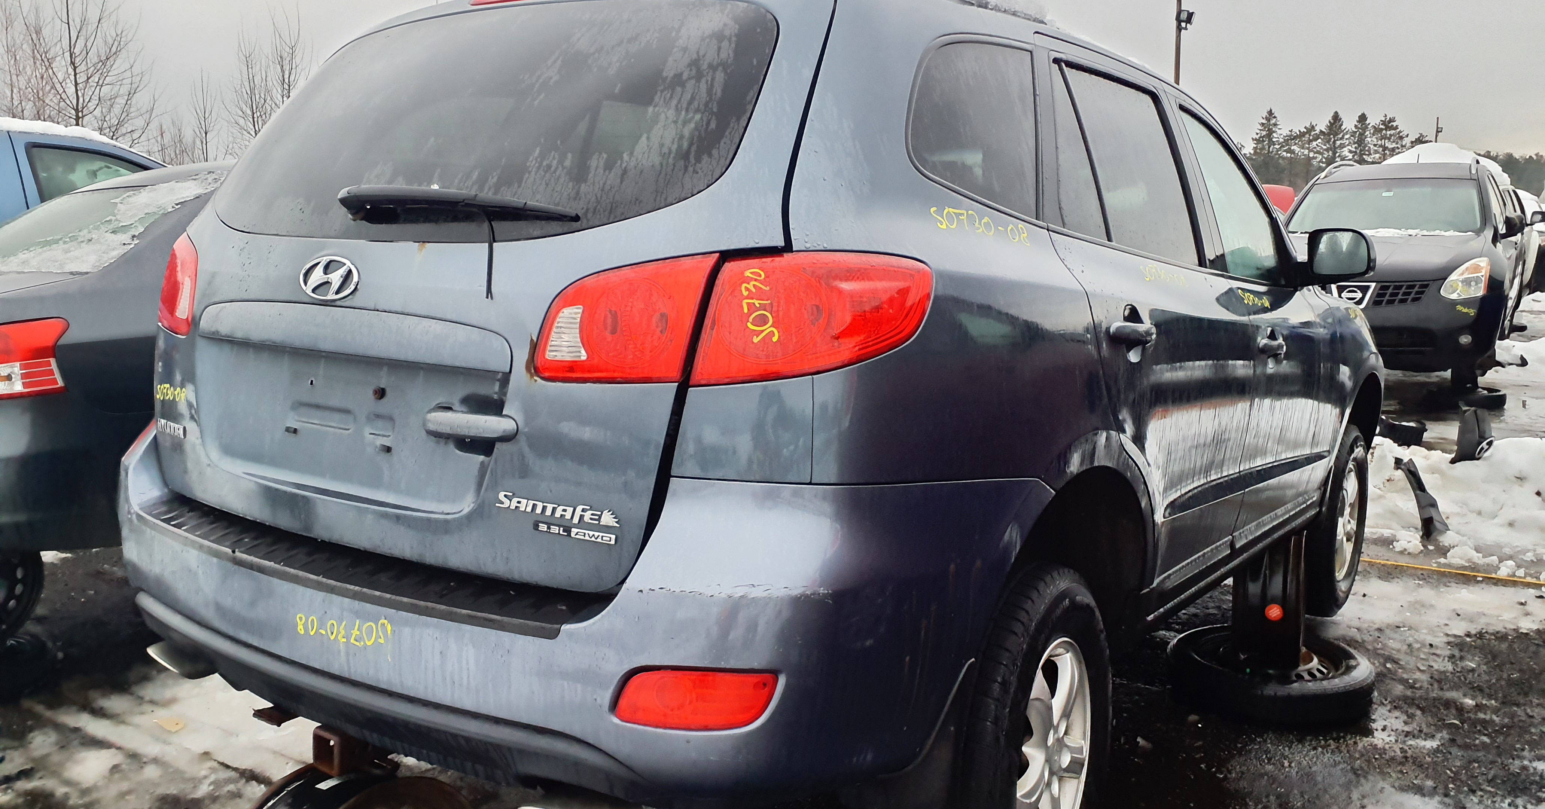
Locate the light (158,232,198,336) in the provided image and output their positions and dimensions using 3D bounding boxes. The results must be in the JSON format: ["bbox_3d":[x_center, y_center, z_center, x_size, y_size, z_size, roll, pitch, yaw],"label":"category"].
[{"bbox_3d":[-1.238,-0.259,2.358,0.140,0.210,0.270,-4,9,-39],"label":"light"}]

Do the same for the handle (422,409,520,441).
[{"bbox_3d":[-0.449,0.031,1.719,0.195,0.042,0.040,6,8,32],"label":"handle"}]

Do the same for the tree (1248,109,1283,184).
[{"bbox_3d":[43.631,-18.883,100.942,4.200,14.280,4.200,4,8,24],"label":"tree"}]

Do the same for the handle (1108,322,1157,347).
[{"bbox_3d":[0.663,-0.125,2.061,0.055,0.048,0.235,6,8,35],"label":"handle"}]

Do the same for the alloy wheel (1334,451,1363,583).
[{"bbox_3d":[2.154,0.451,4.423,0.190,0.460,0.460,7,9,37],"label":"alloy wheel"}]

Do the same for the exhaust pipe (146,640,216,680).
[{"bbox_3d":[-1.114,0.469,2.196,0.158,0.066,0.135,7,9,43],"label":"exhaust pipe"}]

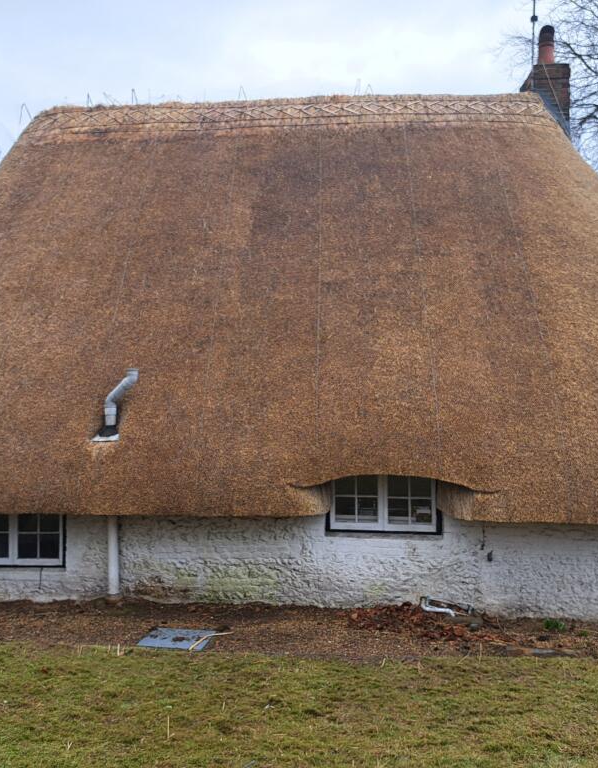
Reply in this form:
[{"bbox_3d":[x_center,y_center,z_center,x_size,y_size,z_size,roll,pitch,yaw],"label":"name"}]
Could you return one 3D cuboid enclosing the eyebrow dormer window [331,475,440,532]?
[{"bbox_3d":[0.927,1.250,7.785,1.150,0.710,0.090,0,2,4],"label":"eyebrow dormer window"}]

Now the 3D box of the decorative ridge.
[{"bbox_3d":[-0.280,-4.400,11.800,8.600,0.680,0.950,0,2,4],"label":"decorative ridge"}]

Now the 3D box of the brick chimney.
[{"bbox_3d":[4.120,-5.050,11.900,0.820,1.930,0.700,0,2,4],"label":"brick chimney"}]

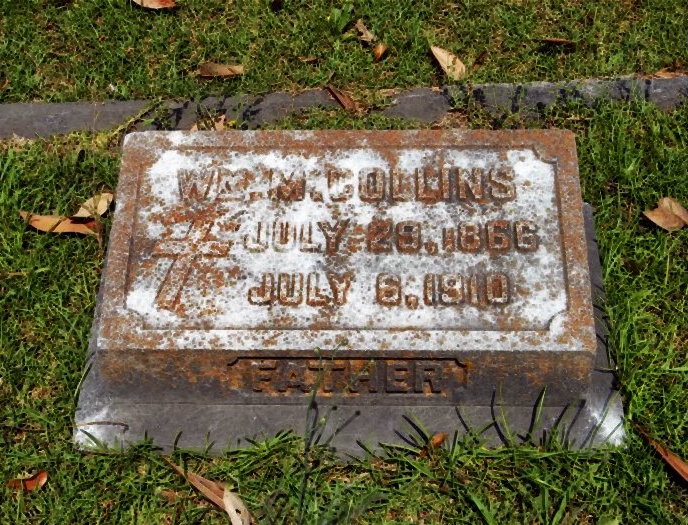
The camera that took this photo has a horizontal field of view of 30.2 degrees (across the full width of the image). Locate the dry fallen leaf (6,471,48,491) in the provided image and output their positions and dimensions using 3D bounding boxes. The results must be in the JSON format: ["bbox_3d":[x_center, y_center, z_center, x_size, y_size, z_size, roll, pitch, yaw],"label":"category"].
[{"bbox_3d":[-0.399,0.279,1.607,0.051,0.018,0.023,-17,50,-13],"label":"dry fallen leaf"}]

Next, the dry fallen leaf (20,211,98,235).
[{"bbox_3d":[-0.427,-0.057,1.907,0.128,0.016,0.029,7,49,8],"label":"dry fallen leaf"}]

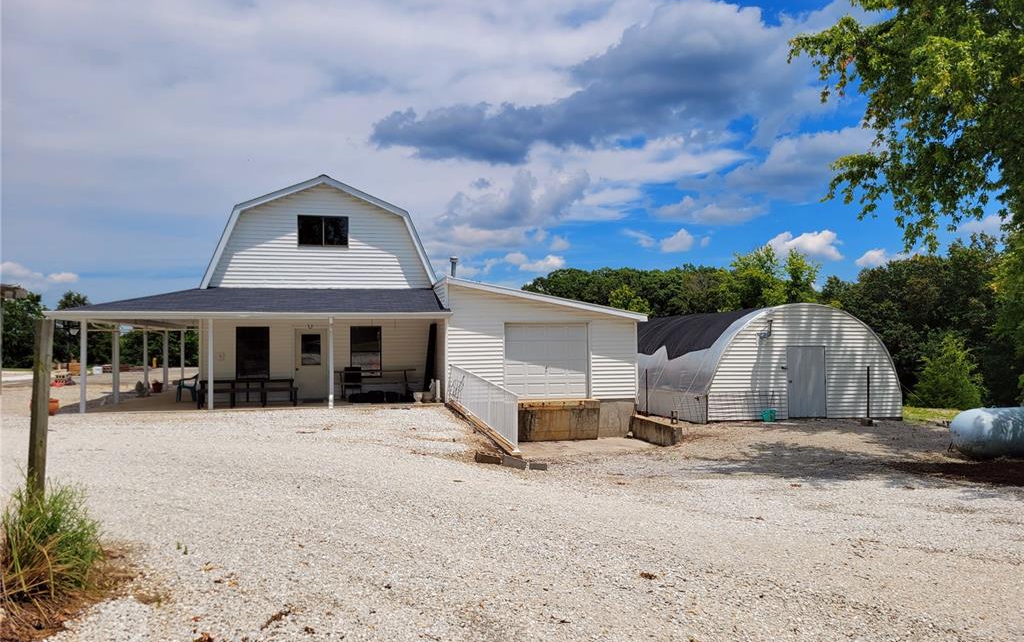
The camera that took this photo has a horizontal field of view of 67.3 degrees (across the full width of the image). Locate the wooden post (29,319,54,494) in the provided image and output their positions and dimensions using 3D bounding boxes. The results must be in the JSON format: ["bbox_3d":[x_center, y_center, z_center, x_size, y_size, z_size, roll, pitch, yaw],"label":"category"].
[{"bbox_3d":[-3.929,0.895,6.400,0.092,1.820,0.092,1,-2,33],"label":"wooden post"}]

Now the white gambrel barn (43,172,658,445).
[{"bbox_3d":[-5.214,-0.310,26.527,15.234,7.517,14.935,0,-2,-14],"label":"white gambrel barn"}]

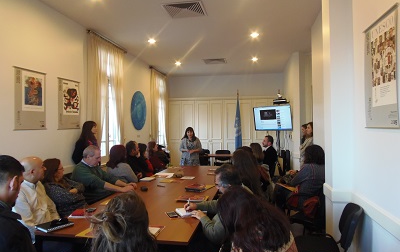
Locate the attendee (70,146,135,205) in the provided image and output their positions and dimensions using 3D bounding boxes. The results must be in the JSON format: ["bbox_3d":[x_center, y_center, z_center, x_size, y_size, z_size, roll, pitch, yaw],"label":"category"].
[{"bbox_3d":[-1.180,0.930,3.430,0.850,1.300,0.560,0,0,7],"label":"attendee"}]

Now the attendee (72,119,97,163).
[{"bbox_3d":[-1.940,0.745,4.750,0.400,1.660,0.460,0,0,-18],"label":"attendee"}]

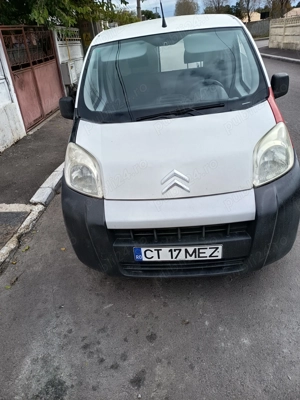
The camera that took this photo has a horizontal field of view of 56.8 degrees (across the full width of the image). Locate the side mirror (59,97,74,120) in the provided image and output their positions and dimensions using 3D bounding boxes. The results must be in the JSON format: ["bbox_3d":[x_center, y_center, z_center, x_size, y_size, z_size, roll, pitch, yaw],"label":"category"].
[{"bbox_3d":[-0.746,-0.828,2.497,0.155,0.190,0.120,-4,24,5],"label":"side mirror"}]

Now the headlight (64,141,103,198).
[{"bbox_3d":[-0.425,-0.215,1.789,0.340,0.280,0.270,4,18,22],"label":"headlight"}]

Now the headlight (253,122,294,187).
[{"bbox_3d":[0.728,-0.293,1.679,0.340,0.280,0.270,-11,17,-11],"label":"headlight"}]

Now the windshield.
[{"bbox_3d":[0.139,-0.942,2.096,1.400,0.825,0.147,-4,-16,5],"label":"windshield"}]

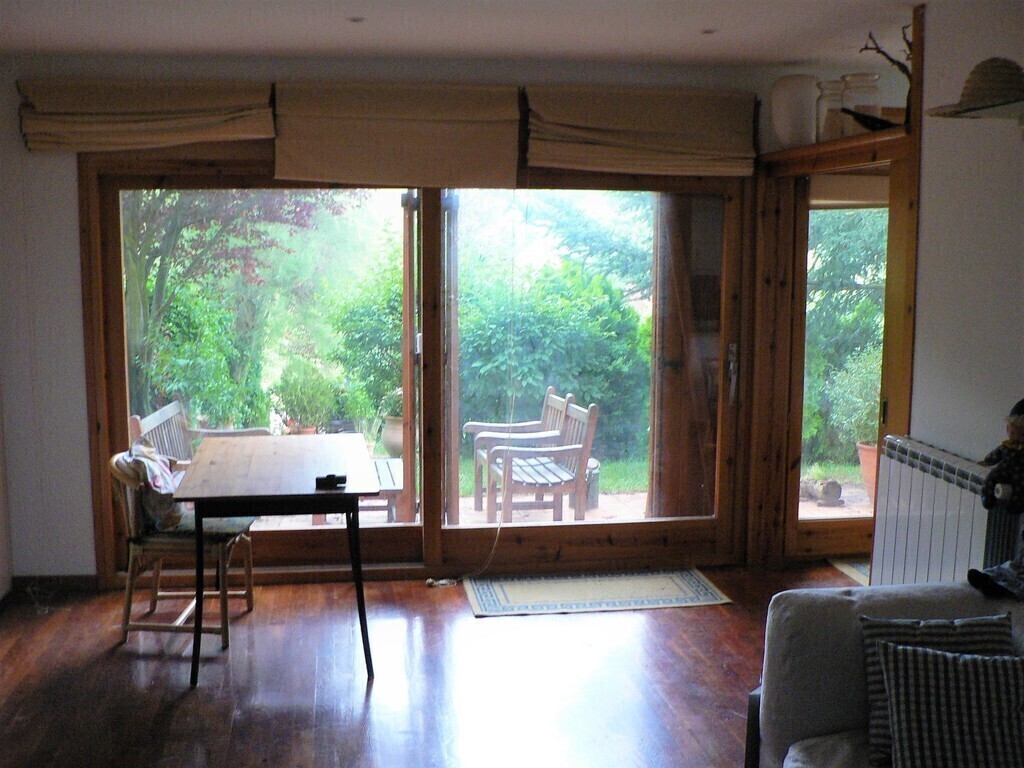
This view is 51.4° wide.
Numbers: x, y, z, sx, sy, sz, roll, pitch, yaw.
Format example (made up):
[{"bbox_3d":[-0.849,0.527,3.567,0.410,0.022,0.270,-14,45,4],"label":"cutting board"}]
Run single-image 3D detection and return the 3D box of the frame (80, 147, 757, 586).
[{"bbox_3d":[-0.395,-0.089,5.308,3.260,2.140,0.130,-1,8,-7],"label":"frame"}]

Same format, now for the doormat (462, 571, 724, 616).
[{"bbox_3d":[0.397,1.000,5.186,1.220,0.012,0.560,-1,8,-7],"label":"doormat"}]

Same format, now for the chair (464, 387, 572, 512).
[{"bbox_3d":[0.045,0.494,7.440,0.670,0.900,0.540,-2,8,-13],"label":"chair"}]

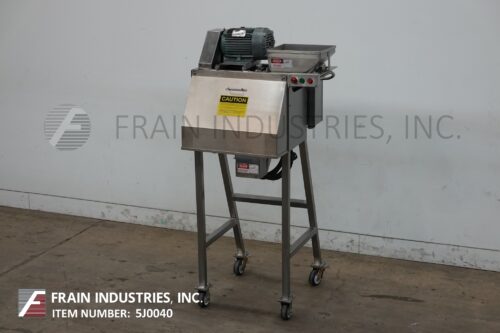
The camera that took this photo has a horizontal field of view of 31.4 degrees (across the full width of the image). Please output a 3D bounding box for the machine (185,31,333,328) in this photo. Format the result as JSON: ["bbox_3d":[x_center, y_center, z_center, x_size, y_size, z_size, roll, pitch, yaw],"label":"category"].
[{"bbox_3d":[0.109,0.016,4.900,0.715,1.565,0.750,5,16,22],"label":"machine"}]

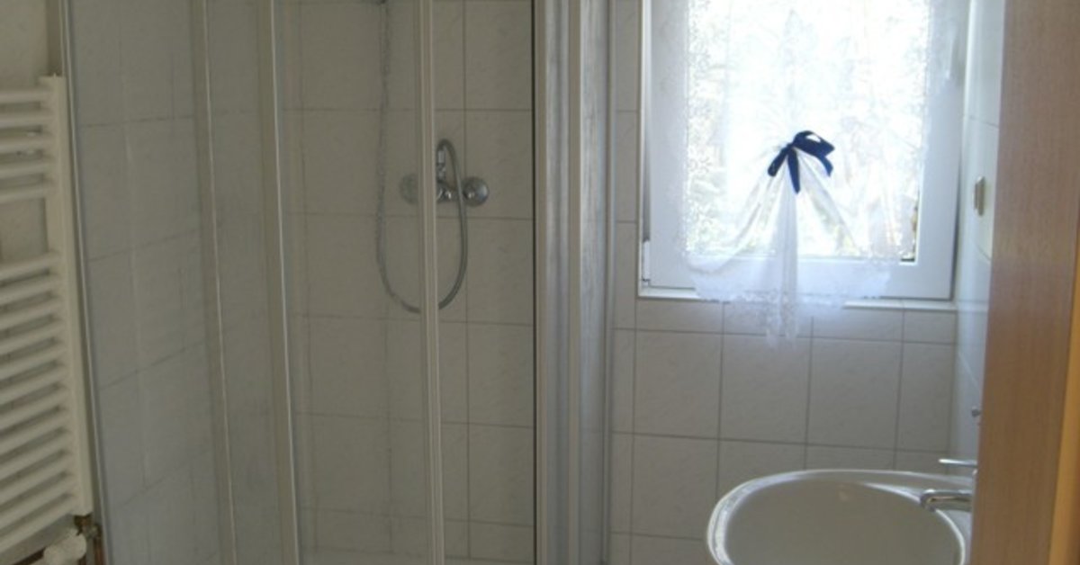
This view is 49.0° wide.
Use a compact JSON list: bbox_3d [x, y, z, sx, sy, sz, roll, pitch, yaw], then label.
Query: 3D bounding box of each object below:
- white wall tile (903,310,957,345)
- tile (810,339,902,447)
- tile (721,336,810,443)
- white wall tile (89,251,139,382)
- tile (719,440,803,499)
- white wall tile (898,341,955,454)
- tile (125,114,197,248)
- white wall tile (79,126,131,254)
[{"bbox_3d":[0.865,0.097,2.623,0.112,0.069,0.012,2,10,11],"label":"white wall tile"},{"bbox_3d":[0.710,0.250,2.680,0.198,0.247,0.012,2,10,11],"label":"tile"},{"bbox_3d":[0.514,0.245,2.721,0.200,0.250,0.010,2,10,11],"label":"tile"},{"bbox_3d":[-0.822,0.068,2.234,0.012,0.247,0.198,2,10,11],"label":"white wall tile"},{"bbox_3d":[0.514,0.490,2.766,0.200,0.250,0.010,2,10,11],"label":"tile"},{"bbox_3d":[0.864,0.255,2.650,0.112,0.247,0.012,2,10,11],"label":"white wall tile"},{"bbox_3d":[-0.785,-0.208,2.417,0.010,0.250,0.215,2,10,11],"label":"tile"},{"bbox_3d":[-0.827,-0.172,2.217,0.010,0.250,0.200,2,10,11],"label":"white wall tile"}]

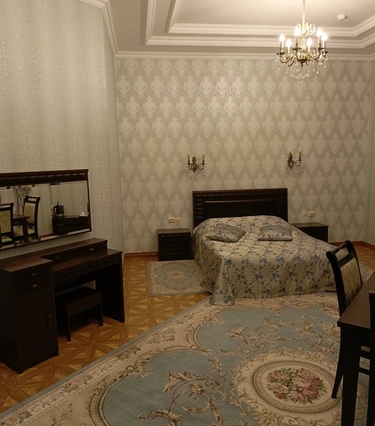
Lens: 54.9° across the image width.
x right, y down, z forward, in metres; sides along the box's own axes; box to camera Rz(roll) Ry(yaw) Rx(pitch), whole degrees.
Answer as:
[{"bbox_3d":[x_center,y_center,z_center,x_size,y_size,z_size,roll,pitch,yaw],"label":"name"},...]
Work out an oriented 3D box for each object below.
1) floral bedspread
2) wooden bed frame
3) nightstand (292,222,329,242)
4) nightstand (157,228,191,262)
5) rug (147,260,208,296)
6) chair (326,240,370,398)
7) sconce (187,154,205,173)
[{"bbox_3d":[1.024,0.522,5.219,1.800,0.660,2.100,-2,9,-6],"label":"floral bedspread"},{"bbox_3d":[1.033,0.298,5.287,1.660,1.080,2.050,-2,9,-6],"label":"wooden bed frame"},{"bbox_3d":[2.116,0.437,6.277,0.520,0.447,0.380,-2,9,-6],"label":"nightstand"},{"bbox_3d":[-0.222,0.526,6.017,0.520,0.447,0.380,-2,9,-6],"label":"nightstand"},{"bbox_3d":[-0.151,0.884,5.154,0.810,0.012,1.440,-2,9,-6],"label":"rug"},{"bbox_3d":[1.282,0.774,2.458,0.540,1.035,0.450,7,12,41],"label":"chair"},{"bbox_3d":[0.144,-0.820,5.921,0.300,0.350,0.220,-2,9,-6],"label":"sconce"}]

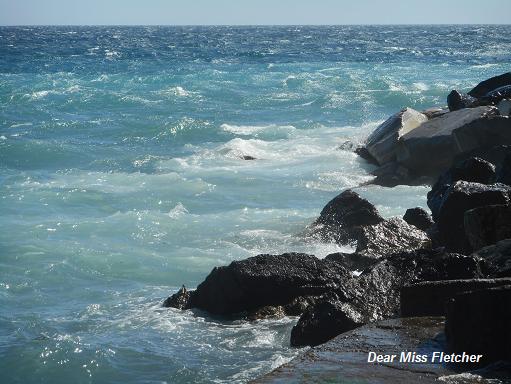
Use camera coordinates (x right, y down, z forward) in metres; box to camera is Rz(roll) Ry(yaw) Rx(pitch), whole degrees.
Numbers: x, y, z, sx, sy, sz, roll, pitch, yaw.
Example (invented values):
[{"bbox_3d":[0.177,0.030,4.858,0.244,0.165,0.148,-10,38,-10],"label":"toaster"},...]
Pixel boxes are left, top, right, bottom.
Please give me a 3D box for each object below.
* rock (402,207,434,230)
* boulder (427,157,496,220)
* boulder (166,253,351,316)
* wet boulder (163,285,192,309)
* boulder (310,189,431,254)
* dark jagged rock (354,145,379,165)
[{"bbox_3d":[3.563,0.579,49.400,0.699,0.570,0.650,0,4,0],"label":"rock"},{"bbox_3d":[4.676,-0.079,51.300,1.589,1.400,1.400,0,4,0],"label":"boulder"},{"bbox_3d":[0.048,1.490,36.400,2.963,1.000,1.700,0,4,0],"label":"boulder"},{"bbox_3d":[-1.269,1.678,36.300,0.450,0.420,0.450,0,4,0],"label":"wet boulder"},{"bbox_3d":[2.079,0.564,40.500,2.050,1.100,1.700,0,4,0],"label":"boulder"},{"bbox_3d":[3.610,-1.219,73.500,0.780,0.680,0.750,0,4,0],"label":"dark jagged rock"}]

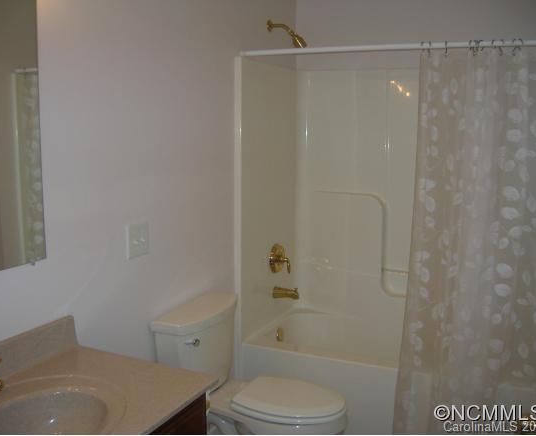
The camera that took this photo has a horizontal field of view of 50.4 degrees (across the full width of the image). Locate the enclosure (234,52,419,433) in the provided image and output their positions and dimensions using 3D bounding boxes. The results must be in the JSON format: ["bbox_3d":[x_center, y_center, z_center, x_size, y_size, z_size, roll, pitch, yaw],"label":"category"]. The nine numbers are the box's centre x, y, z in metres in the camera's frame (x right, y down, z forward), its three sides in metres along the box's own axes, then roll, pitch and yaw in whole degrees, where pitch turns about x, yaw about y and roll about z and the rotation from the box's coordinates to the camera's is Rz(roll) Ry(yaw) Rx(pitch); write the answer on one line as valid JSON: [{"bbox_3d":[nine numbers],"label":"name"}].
[{"bbox_3d":[0.687,0.121,3.037,1.505,1.856,0.852,5,10,22],"label":"enclosure"}]

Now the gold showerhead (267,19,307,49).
[{"bbox_3d":[0.106,-0.991,3.095,0.225,0.173,0.062,5,10,22],"label":"gold showerhead"}]

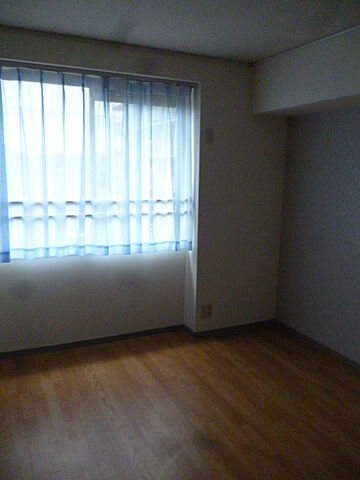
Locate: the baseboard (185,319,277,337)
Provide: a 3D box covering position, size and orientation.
[{"bbox_3d":[0.485,0.806,3.658,0.875,0.060,0.200,-4,12,-25],"label":"baseboard"}]

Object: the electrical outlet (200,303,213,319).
[{"bbox_3d":[0.238,0.629,3.395,0.118,0.122,0.012,-4,12,-25],"label":"electrical outlet"}]

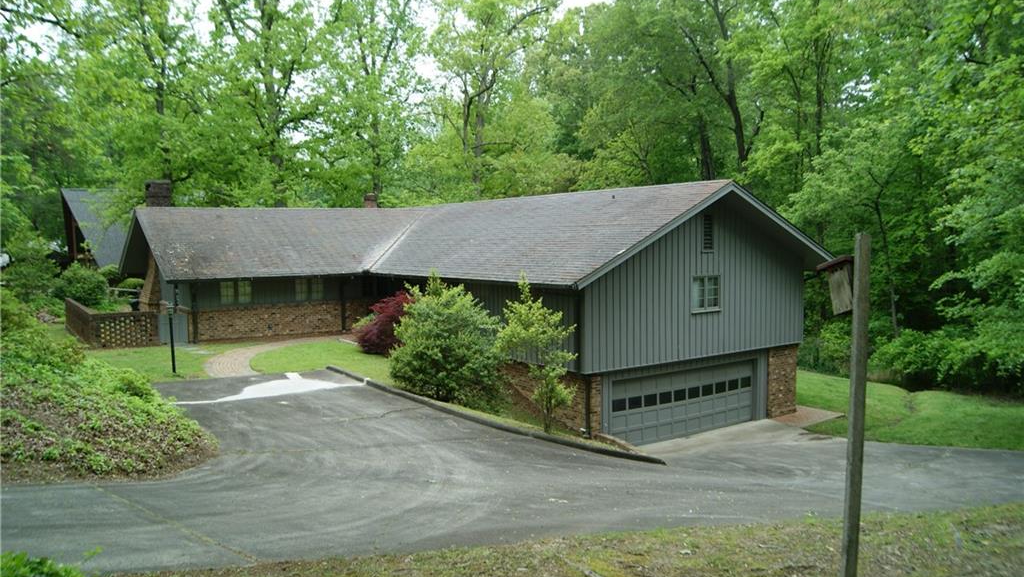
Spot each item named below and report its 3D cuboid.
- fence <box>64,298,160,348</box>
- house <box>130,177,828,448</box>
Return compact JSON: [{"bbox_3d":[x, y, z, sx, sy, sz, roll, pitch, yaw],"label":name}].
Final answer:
[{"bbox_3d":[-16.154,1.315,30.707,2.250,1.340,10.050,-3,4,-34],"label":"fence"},{"bbox_3d":[-3.514,0.133,31.089,19.050,8.400,25.050,-3,4,-34],"label":"house"}]

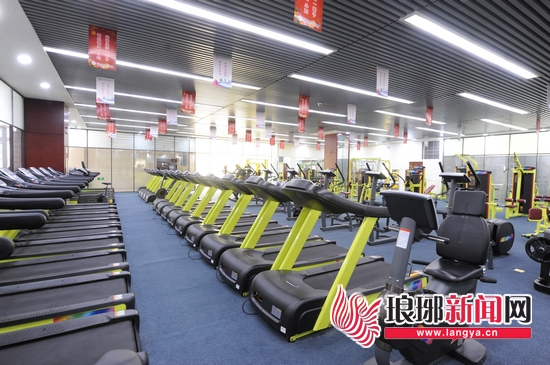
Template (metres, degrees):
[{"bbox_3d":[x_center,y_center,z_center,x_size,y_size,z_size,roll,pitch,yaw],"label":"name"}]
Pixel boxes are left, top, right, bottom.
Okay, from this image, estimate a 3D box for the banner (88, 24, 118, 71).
[{"bbox_3d":[-2.417,-1.890,4.073,0.340,0.550,0.015,0,3,-30],"label":"banner"}]

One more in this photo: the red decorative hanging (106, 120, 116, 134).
[{"bbox_3d":[-7.093,-2.375,12.572,0.335,0.540,0.015,0,3,-30],"label":"red decorative hanging"}]

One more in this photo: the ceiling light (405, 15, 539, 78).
[{"bbox_3d":[3.445,-2.080,4.727,4.105,0.080,0.200,0,3,-32],"label":"ceiling light"}]

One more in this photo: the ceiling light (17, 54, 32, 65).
[{"bbox_3d":[-4.597,-2.262,5.340,0.180,0.050,0.180,0,3,-30],"label":"ceiling light"}]

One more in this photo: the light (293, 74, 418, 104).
[{"bbox_3d":[2.298,-2.452,7.761,4.450,0.080,0.220,0,3,-30],"label":"light"}]

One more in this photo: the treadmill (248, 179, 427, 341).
[{"bbox_3d":[0.847,0.732,3.580,2.162,1.503,0.890,0,3,-30],"label":"treadmill"}]

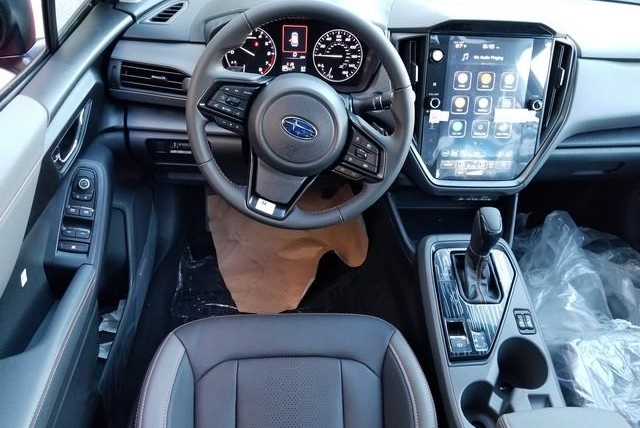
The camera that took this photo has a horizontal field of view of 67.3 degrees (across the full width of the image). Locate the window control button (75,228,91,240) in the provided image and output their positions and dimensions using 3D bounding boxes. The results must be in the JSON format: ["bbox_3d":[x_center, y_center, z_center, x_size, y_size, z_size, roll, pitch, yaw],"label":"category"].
[{"bbox_3d":[-0.374,0.032,0.760,0.022,0.009,0.016,5,70,0],"label":"window control button"}]

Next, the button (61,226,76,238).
[{"bbox_3d":[-0.397,0.030,0.760,0.022,0.009,0.016,5,70,0],"label":"button"}]

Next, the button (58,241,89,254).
[{"bbox_3d":[-0.386,0.052,0.753,0.045,0.008,0.016,5,70,0],"label":"button"}]

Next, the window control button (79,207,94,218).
[{"bbox_3d":[-0.373,-0.003,0.770,0.022,0.009,0.016,5,70,0],"label":"window control button"}]

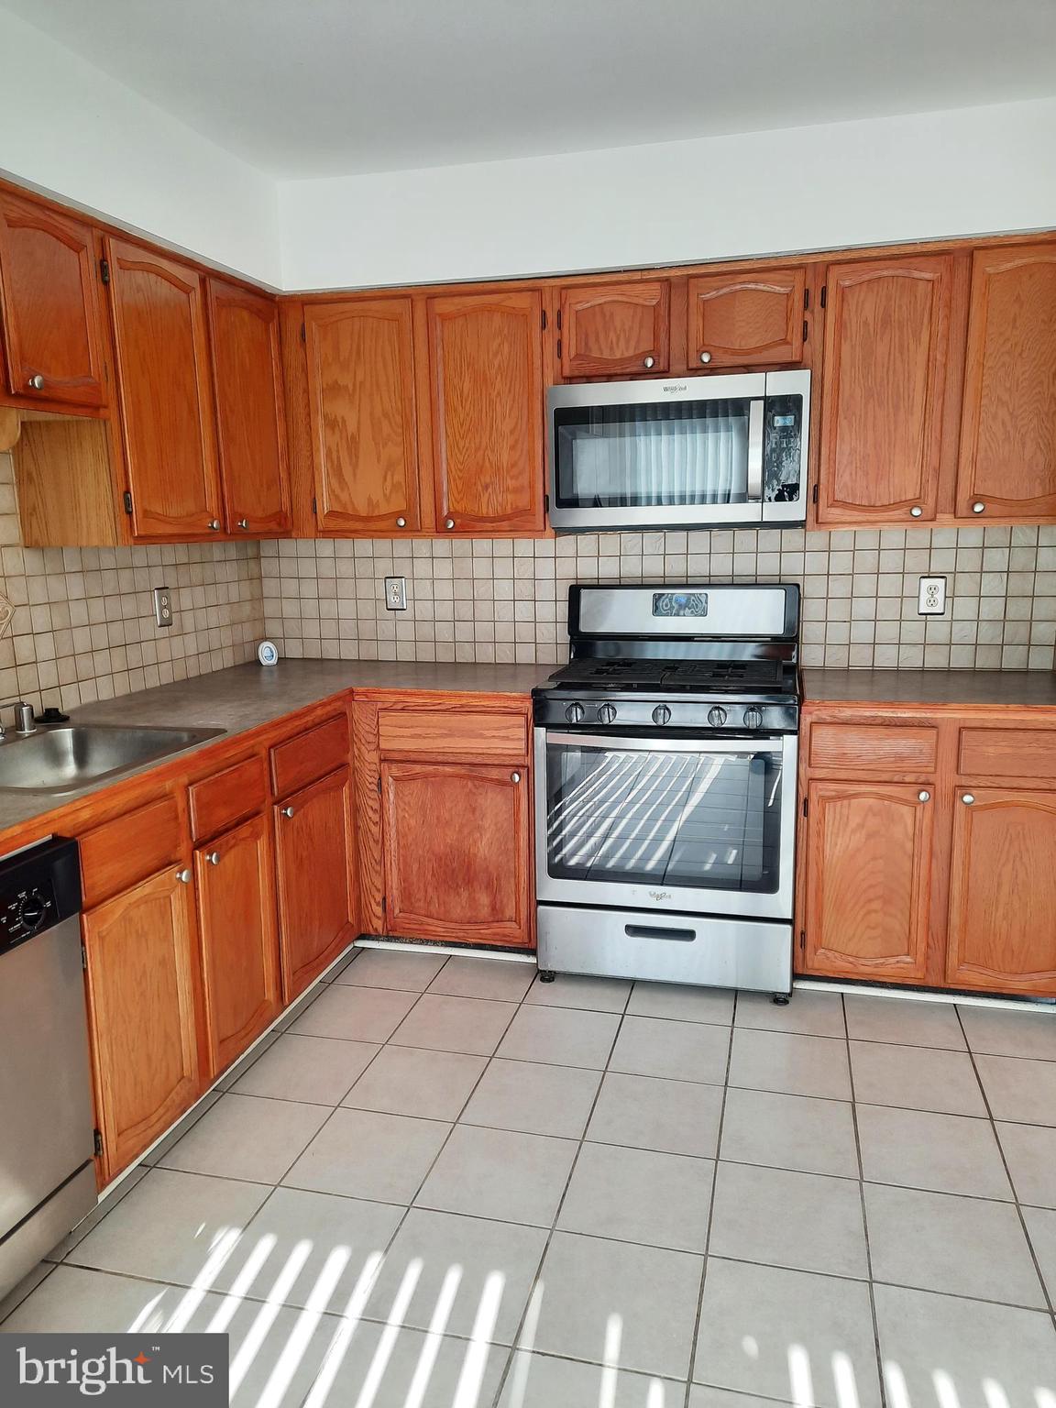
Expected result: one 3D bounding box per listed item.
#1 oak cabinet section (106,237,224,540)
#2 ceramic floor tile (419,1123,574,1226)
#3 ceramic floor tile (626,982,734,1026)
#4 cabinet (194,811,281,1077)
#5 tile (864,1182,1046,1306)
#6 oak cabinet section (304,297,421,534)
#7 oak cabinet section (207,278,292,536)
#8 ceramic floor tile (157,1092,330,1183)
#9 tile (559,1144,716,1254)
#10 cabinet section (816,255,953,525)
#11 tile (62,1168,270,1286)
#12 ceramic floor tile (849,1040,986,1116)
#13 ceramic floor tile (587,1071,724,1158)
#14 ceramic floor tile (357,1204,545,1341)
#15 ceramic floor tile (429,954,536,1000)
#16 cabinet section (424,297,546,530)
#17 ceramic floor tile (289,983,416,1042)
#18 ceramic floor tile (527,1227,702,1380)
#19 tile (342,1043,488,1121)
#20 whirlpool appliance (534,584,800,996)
[{"bbox_3d":[-1.089,-0.805,2.719,0.290,0.708,0.400,2,11,14],"label":"oak cabinet section"},{"bbox_3d":[-0.059,1.042,2.250,0.303,0.010,0.303,2,11,14],"label":"ceramic floor tile"},{"bbox_3d":[0.467,0.880,3.039,0.303,0.010,0.303,2,11,14],"label":"ceramic floor tile"},{"bbox_3d":[-1.003,0.590,2.644,0.560,0.581,0.325,2,11,14],"label":"cabinet"},{"bbox_3d":[0.835,1.071,2.020,0.303,0.010,0.303,2,11,14],"label":"tile"},{"bbox_3d":[-0.492,-0.943,3.405,0.360,0.708,0.290,2,11,14],"label":"oak cabinet section"},{"bbox_3d":[-0.979,-0.885,3.142,0.290,0.708,0.397,2,11,14],"label":"oak cabinet section"},{"bbox_3d":[-0.655,1.024,2.405,0.303,0.010,0.303,2,11,14],"label":"ceramic floor tile"},{"bbox_3d":[0.239,1.053,2.174,0.304,0.012,0.304,2,11,14],"label":"tile"},{"bbox_3d":[1.040,-0.898,3.012,0.326,0.708,0.290,2,11,14],"label":"cabinet section"},{"bbox_3d":[-0.733,1.080,2.110,0.304,0.012,0.304,2,11,14],"label":"tile"},{"bbox_3d":[0.988,0.958,2.601,0.303,0.010,0.303,2,11,14],"label":"ceramic floor tile"},{"bbox_3d":[0.316,0.995,2.464,0.303,0.010,0.303,2,11,14],"label":"ceramic floor tile"},{"bbox_3d":[-0.135,1.100,1.963,0.303,0.010,0.303,2,11,14],"label":"ceramic floor tile"},{"bbox_3d":[-0.130,0.863,3.187,0.303,0.010,0.285,2,11,14],"label":"ceramic floor tile"},{"bbox_3d":[-0.091,-0.931,3.302,0.359,0.708,0.290,2,11,14],"label":"cabinet section"},{"bbox_3d":[-0.502,0.910,2.984,0.303,0.010,0.303,2,11,14],"label":"ceramic floor tile"},{"bbox_3d":[0.163,1.109,1.887,0.303,0.010,0.303,2,11,14],"label":"ceramic floor tile"},{"bbox_3d":[-0.281,0.976,2.616,0.303,0.010,0.303,2,11,14],"label":"tile"},{"bbox_3d":[0.462,0.242,3.226,0.759,1.194,0.674,2,11,14],"label":"whirlpool appliance"}]

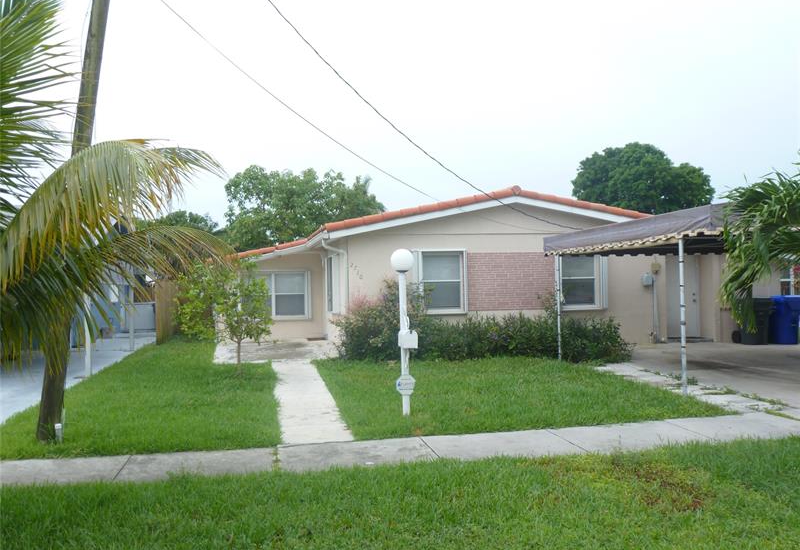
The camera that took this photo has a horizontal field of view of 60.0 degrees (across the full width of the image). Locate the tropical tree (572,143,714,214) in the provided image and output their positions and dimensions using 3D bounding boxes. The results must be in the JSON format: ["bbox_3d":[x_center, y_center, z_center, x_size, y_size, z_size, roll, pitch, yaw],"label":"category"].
[{"bbox_3d":[13.346,-2.830,38.000,8.020,8.760,7.460,-1,0,-11],"label":"tropical tree"}]

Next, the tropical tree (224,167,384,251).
[{"bbox_3d":[-3.857,-1.253,28.000,6.460,6.180,6.010,-1,0,-11],"label":"tropical tree"}]

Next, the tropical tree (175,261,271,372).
[{"bbox_3d":[-3.200,0.744,12.500,1.730,1.970,1.470,-1,0,-11],"label":"tropical tree"}]

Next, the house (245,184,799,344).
[{"bbox_3d":[1.601,-0.098,20.584,14.400,3.600,11.000,-1,0,-11],"label":"house"}]

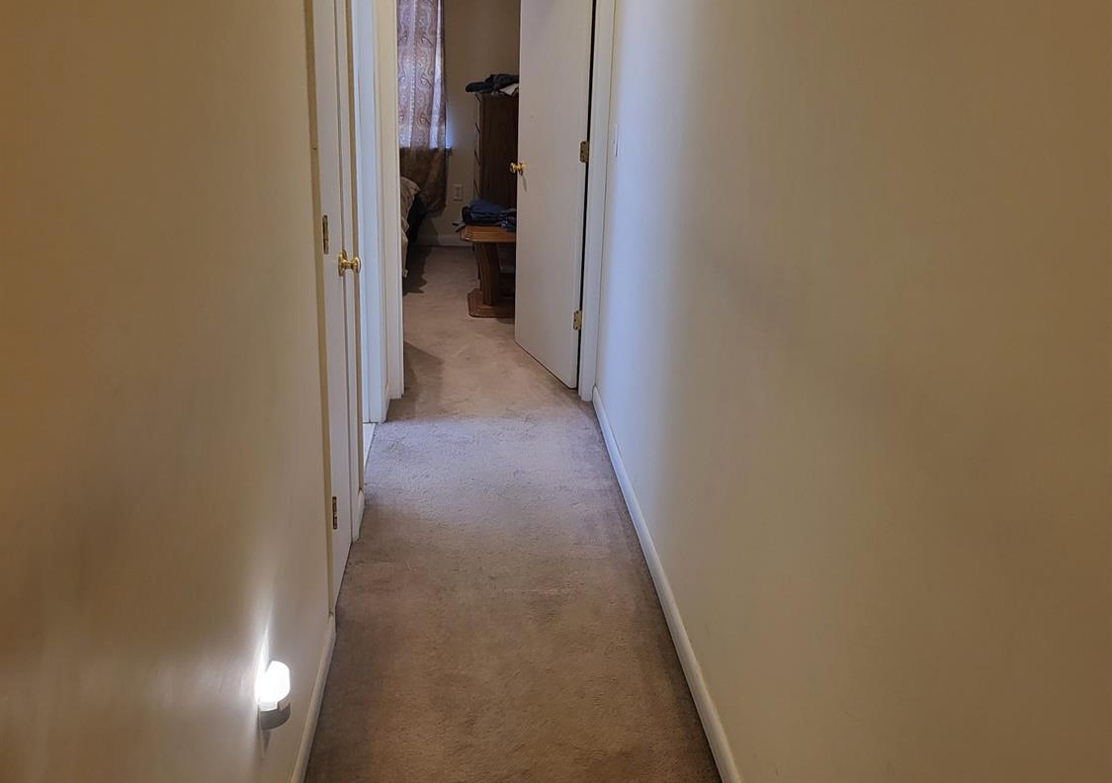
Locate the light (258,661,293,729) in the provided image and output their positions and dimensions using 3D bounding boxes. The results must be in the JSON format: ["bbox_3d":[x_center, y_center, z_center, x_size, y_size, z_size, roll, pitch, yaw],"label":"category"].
[{"bbox_3d":[-0.480,0.520,1.766,0.049,0.095,0.062,0,19,-5],"label":"light"}]

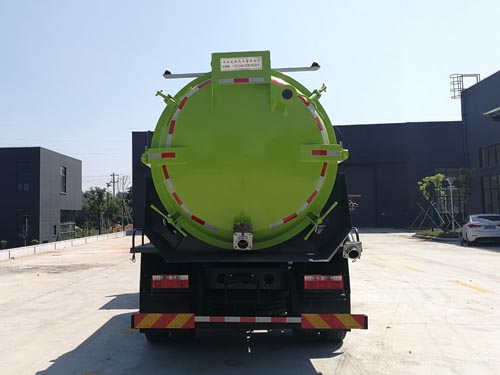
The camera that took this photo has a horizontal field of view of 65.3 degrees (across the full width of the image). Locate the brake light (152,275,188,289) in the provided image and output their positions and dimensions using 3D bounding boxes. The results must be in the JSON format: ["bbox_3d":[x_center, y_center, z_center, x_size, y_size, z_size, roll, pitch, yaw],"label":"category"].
[{"bbox_3d":[-0.809,0.953,3.984,0.375,0.135,0.080,-1,-4,3],"label":"brake light"}]

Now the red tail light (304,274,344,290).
[{"bbox_3d":[0.734,0.937,3.894,0.375,0.135,0.080,-1,-4,3],"label":"red tail light"}]

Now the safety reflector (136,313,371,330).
[{"bbox_3d":[-0.019,1.320,3.881,2.320,0.150,0.100,-1,-4,3],"label":"safety reflector"}]

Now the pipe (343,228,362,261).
[{"bbox_3d":[1.056,0.590,4.100,0.190,0.310,0.360,-1,-4,3],"label":"pipe"}]

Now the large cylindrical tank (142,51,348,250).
[{"bbox_3d":[0.050,-0.233,6.194,2.130,2.080,4.200,-1,-4,3],"label":"large cylindrical tank"}]

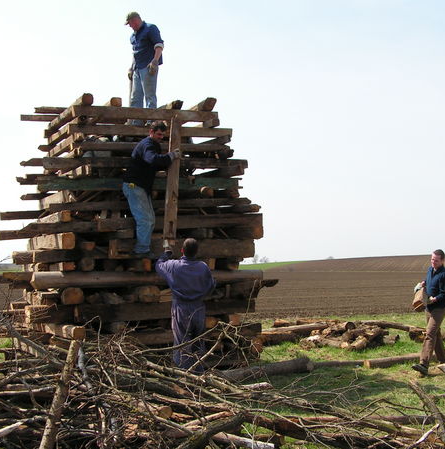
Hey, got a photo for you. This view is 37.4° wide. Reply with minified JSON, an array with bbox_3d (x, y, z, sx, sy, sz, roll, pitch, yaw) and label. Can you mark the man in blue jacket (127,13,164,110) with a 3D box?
[{"bbox_3d":[-1.161,-2.349,9.909,0.550,1.762,0.400,-3,-4,40],"label":"man in blue jacket"}]

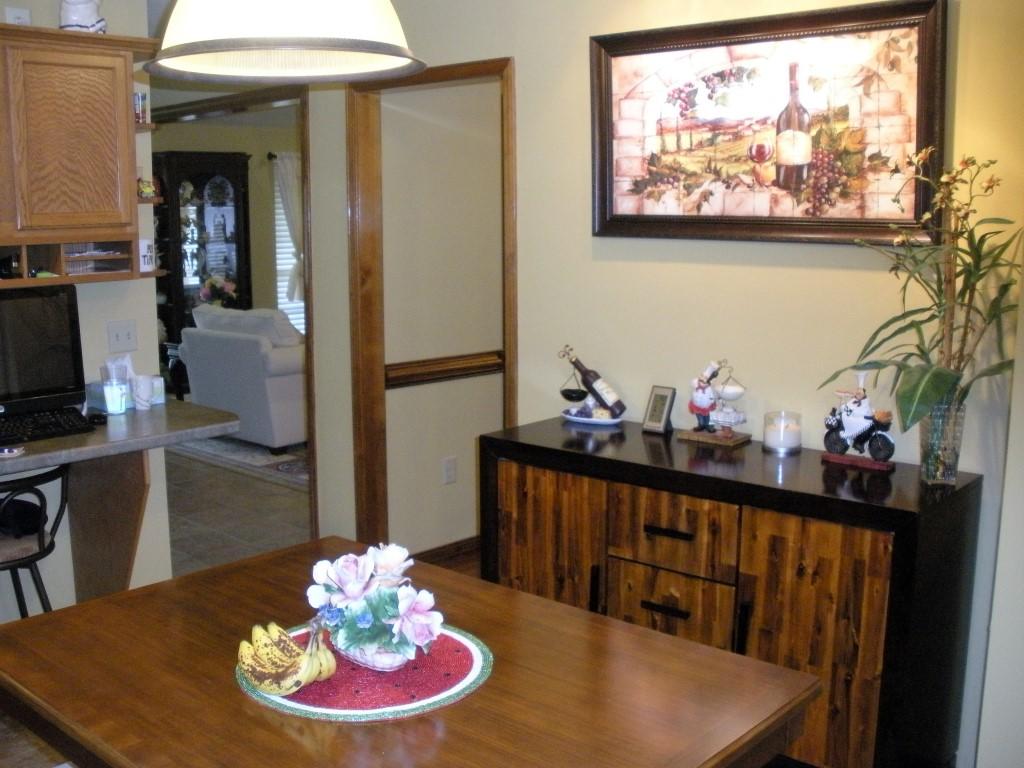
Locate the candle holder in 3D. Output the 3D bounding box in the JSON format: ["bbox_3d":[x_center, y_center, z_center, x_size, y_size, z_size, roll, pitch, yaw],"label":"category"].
[{"bbox_3d":[0.759,0.136,2.991,0.105,0.110,0.105,0,9,0],"label":"candle holder"}]

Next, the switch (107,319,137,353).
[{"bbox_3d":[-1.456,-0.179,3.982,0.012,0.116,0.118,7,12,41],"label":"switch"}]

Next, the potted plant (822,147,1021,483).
[{"bbox_3d":[0.997,-0.148,2.598,0.420,0.800,0.340,7,12,41],"label":"potted plant"}]

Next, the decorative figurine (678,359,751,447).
[{"bbox_3d":[0.603,0.046,3.157,0.187,0.240,0.120,7,12,41],"label":"decorative figurine"}]

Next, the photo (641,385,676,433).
[{"bbox_3d":[0.456,0.078,3.286,0.076,0.137,0.070,7,12,41],"label":"photo"}]

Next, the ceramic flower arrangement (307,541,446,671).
[{"bbox_3d":[-0.238,0.384,1.844,0.240,0.185,0.185,7,12,41],"label":"ceramic flower arrangement"}]

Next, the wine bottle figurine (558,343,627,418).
[{"bbox_3d":[0.262,-0.007,3.486,0.230,0.245,0.140,7,12,41],"label":"wine bottle figurine"}]

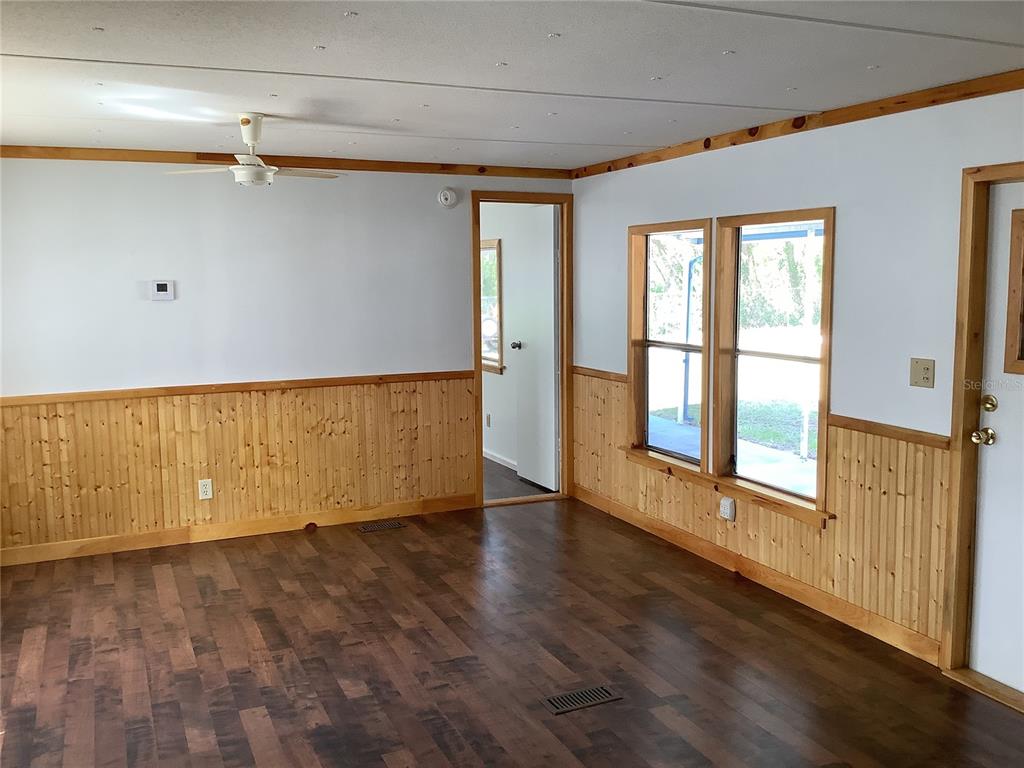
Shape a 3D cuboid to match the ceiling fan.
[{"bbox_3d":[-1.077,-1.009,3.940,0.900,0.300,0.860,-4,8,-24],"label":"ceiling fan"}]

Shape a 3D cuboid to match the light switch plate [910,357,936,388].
[{"bbox_3d":[1.634,-0.042,3.649,0.013,0.114,0.116,-4,8,-24],"label":"light switch plate"}]

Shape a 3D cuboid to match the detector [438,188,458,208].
[{"bbox_3d":[-0.414,-1.189,5.873,0.128,0.128,0.045,-4,8,-24],"label":"detector"}]

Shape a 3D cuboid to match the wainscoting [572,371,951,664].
[{"bbox_3d":[1.067,0.499,5.003,0.038,0.938,3.110,-4,8,-24],"label":"wainscoting"}]

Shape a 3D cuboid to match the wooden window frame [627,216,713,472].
[{"bbox_3d":[0.929,-0.231,5.302,0.100,1.380,0.830,-4,8,-24],"label":"wooden window frame"}]

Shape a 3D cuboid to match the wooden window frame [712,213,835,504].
[{"bbox_3d":[1.289,-0.137,4.501,0.100,1.380,0.830,-4,8,-24],"label":"wooden window frame"}]

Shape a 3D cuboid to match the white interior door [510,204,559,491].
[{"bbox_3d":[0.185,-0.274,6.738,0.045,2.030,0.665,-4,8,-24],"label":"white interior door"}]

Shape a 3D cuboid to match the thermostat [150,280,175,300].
[{"bbox_3d":[-1.998,-0.536,5.252,0.115,0.113,0.025,-4,8,-24],"label":"thermostat"}]

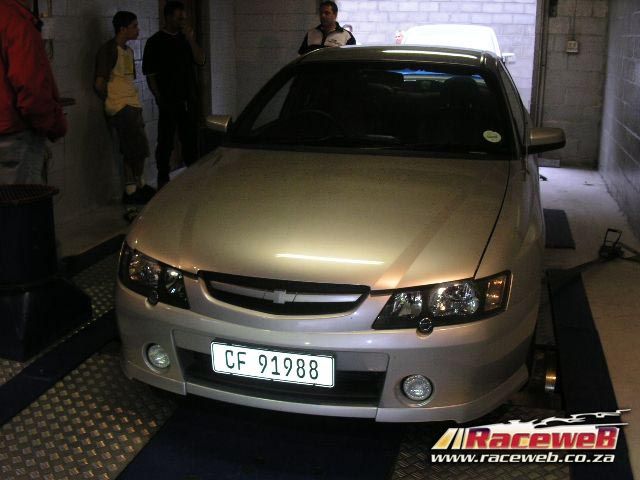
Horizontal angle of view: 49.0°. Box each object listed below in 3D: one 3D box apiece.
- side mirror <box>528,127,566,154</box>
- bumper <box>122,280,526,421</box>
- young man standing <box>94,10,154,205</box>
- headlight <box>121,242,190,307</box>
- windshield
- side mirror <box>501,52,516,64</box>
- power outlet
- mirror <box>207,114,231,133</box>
[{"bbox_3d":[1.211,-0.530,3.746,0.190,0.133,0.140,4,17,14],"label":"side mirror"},{"bbox_3d":[-0.100,0.339,2.672,1.780,0.460,0.560,4,17,14],"label":"bumper"},{"bbox_3d":[-1.785,-1.179,6.429,0.350,1.734,0.430,8,18,26],"label":"young man standing"},{"bbox_3d":[-0.644,0.131,2.752,0.450,0.160,0.360,4,17,14],"label":"headlight"},{"bbox_3d":[0.303,-0.746,3.936,1.530,0.485,0.860,4,17,14],"label":"windshield"},{"bbox_3d":[2.770,-2.664,10.312,0.232,0.170,0.160,4,17,14],"label":"side mirror"},{"bbox_3d":[2.848,-2.177,7.920,0.134,0.134,0.060,4,17,14],"label":"power outlet"},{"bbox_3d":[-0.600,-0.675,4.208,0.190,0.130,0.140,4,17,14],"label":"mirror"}]

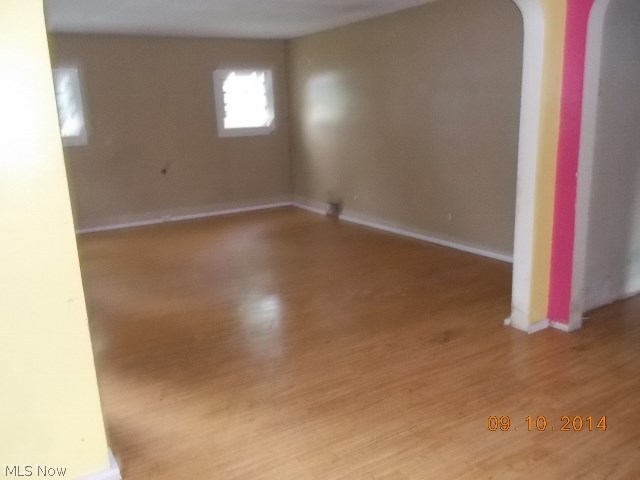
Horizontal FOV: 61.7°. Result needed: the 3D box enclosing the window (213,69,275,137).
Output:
[{"bbox_3d":[-1.074,-1.976,7.757,0.905,0.920,0.101,-10,15,-30],"label":"window"}]

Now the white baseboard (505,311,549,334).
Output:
[{"bbox_3d":[1.335,0.529,3.448,0.207,0.056,0.177,-10,15,-30],"label":"white baseboard"}]

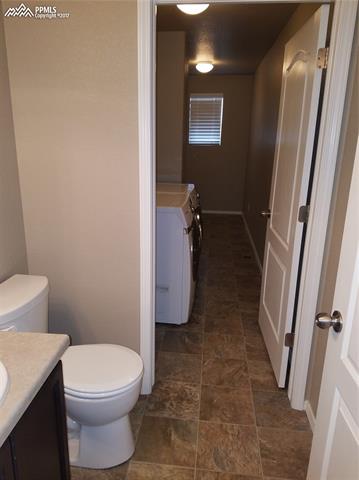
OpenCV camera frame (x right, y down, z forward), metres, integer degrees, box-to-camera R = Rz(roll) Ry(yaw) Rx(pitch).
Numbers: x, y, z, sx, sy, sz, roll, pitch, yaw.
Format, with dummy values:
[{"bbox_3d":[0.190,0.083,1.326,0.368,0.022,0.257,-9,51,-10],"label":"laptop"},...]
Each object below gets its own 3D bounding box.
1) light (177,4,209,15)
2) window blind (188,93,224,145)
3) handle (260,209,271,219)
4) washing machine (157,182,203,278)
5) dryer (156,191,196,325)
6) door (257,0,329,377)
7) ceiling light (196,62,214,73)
[{"bbox_3d":[0.104,-1.743,2.650,0.270,0.130,0.270,3,17,5],"label":"light"},{"bbox_3d":[0.479,-2.148,6.483,0.600,0.870,0.050,3,17,5],"label":"window blind"},{"bbox_3d":[0.627,-0.190,2.611,0.070,0.065,0.065,2,16,3],"label":"handle"},{"bbox_3d":[-0.166,-0.070,3.744,0.790,0.960,0.686,3,17,5],"label":"washing machine"},{"bbox_3d":[-0.232,0.123,3.085,0.790,0.960,0.686,3,17,5],"label":"dryer"},{"bbox_3d":[0.663,-0.190,2.272,0.035,2.032,0.771,2,16,3],"label":"door"},{"bbox_3d":[0.364,-2.486,5.180,0.270,0.130,0.270,3,17,5],"label":"ceiling light"}]

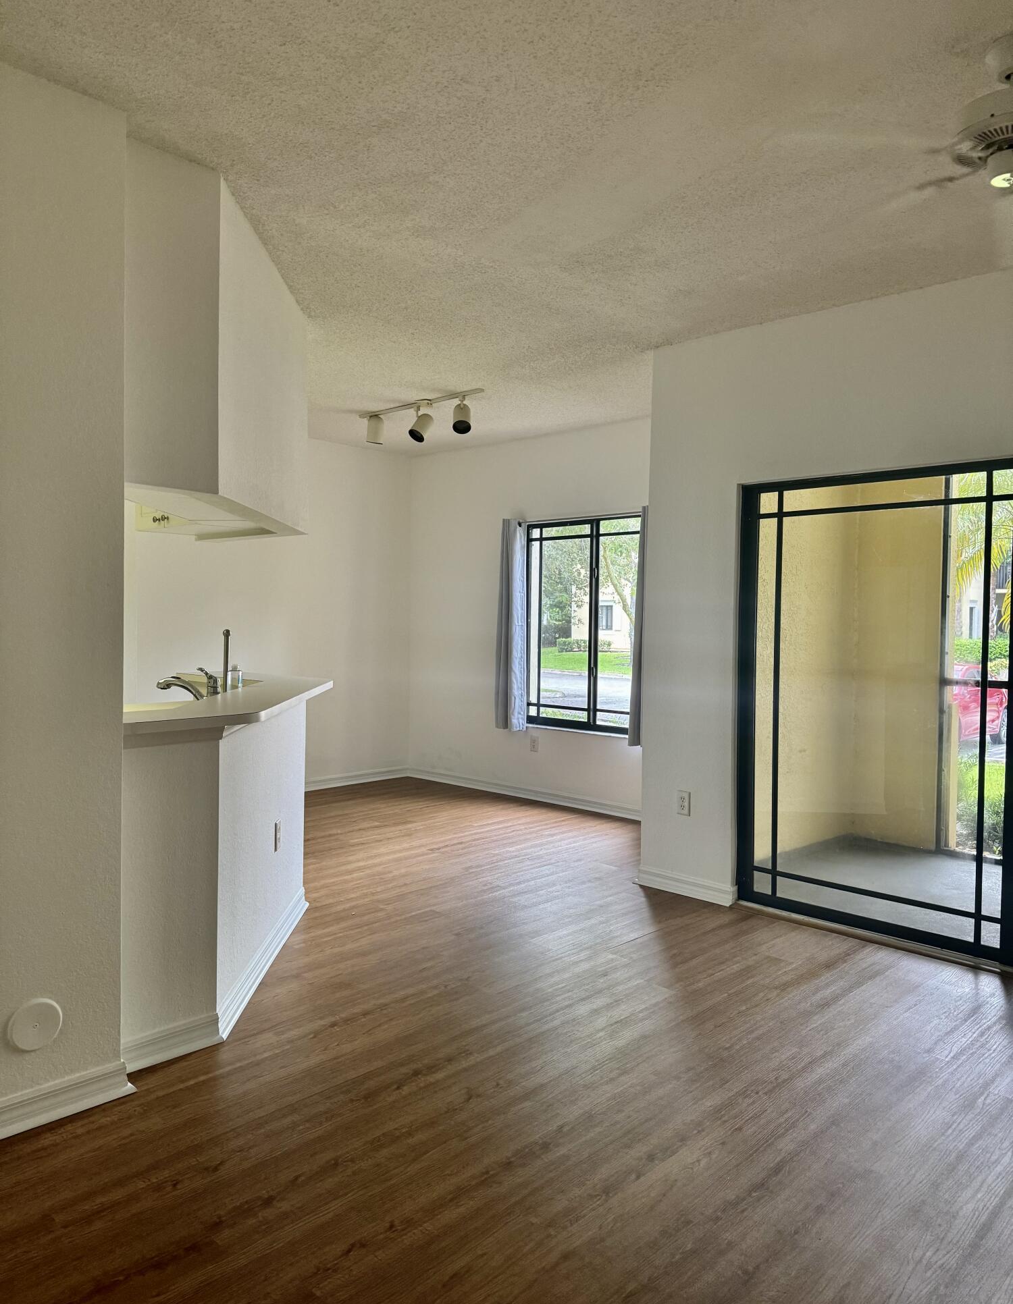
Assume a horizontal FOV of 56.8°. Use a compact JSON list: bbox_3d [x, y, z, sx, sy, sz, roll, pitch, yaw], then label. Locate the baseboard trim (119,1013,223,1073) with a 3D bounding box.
[{"bbox_3d":[-1.032,1.200,2.869,0.020,0.088,0.351,3,2,43],"label":"baseboard trim"}]

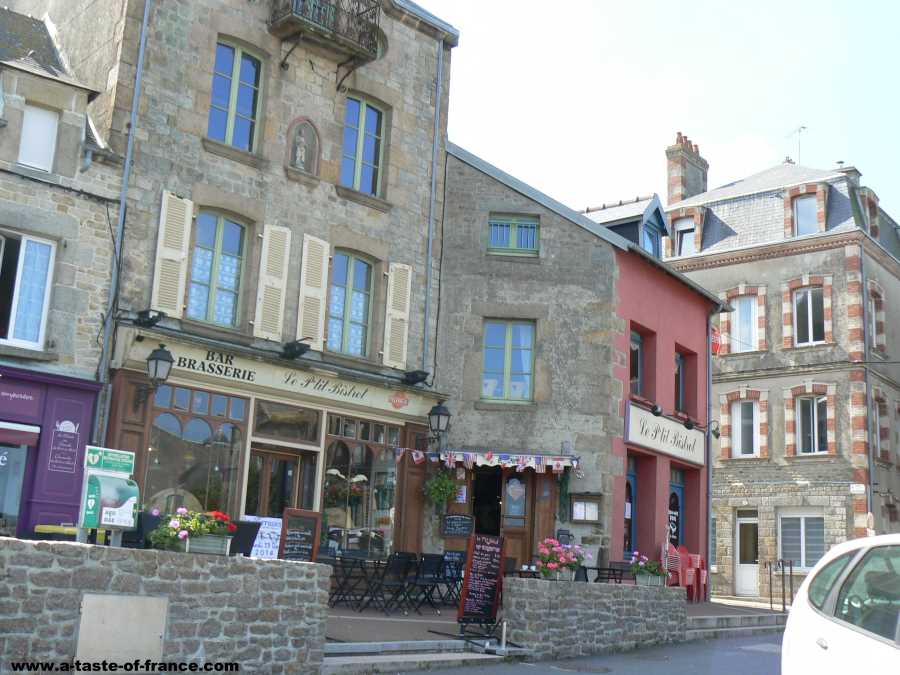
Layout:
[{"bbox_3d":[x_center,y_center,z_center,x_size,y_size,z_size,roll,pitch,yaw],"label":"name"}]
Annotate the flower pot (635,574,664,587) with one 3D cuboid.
[{"bbox_3d":[2.789,3.421,15.453,0.240,0.170,0.370,-10,-18,44],"label":"flower pot"}]

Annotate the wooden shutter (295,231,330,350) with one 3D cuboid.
[{"bbox_3d":[-2.201,-0.713,17.664,0.500,1.840,0.050,15,-18,-40],"label":"wooden shutter"}]

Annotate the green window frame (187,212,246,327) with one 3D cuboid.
[{"bbox_3d":[-3.808,-1.116,17.862,0.100,1.850,1.000,-10,-18,44],"label":"green window frame"}]

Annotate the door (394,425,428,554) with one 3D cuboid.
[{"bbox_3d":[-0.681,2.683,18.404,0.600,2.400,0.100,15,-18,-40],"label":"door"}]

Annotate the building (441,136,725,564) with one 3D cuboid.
[{"bbox_3d":[2.504,1.092,21.437,5.200,8.100,4.700,2,-14,4],"label":"building"}]

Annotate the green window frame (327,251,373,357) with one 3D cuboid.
[{"bbox_3d":[-1.826,-0.603,19.823,0.100,1.860,0.970,-10,-18,44],"label":"green window frame"}]

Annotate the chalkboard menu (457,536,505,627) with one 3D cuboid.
[{"bbox_3d":[0.376,2.838,12.795,0.480,1.050,0.350,0,-14,12],"label":"chalkboard menu"}]

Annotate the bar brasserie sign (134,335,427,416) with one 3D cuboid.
[{"bbox_3d":[-2.526,0.787,18.198,0.180,0.520,6.150,-10,-18,44],"label":"bar brasserie sign"}]

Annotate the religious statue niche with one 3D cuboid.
[{"bbox_3d":[-2.629,-3.369,19.338,0.280,1.050,0.670,-10,-18,44],"label":"religious statue niche"}]

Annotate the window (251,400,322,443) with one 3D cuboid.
[{"bbox_3d":[-2.705,1.465,18.284,0.100,0.600,1.420,-10,-18,44],"label":"window"}]

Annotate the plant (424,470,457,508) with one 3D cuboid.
[{"bbox_3d":[-0.142,2.542,18.263,0.550,0.630,0.500,2,-14,4],"label":"plant"}]

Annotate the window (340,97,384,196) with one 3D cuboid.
[{"bbox_3d":[-1.533,-3.327,19.003,0.870,1.680,0.120,15,-18,-40],"label":"window"}]

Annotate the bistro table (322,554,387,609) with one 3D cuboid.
[{"bbox_3d":[-1.352,3.419,15.300,0.720,0.730,0.660,15,-18,-40],"label":"bistro table"}]

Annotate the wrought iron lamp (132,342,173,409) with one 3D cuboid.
[{"bbox_3d":[-4.389,0.584,16.001,0.720,0.950,0.340,-10,-18,44],"label":"wrought iron lamp"}]

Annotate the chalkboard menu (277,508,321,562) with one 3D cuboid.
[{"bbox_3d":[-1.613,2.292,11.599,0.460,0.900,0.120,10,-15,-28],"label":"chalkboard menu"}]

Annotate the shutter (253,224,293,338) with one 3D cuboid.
[{"bbox_3d":[-2.957,-0.923,18.382,0.050,1.970,0.560,-10,-18,44],"label":"shutter"}]

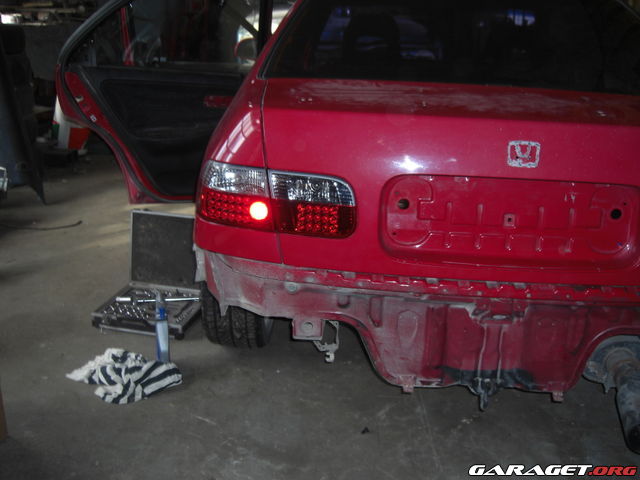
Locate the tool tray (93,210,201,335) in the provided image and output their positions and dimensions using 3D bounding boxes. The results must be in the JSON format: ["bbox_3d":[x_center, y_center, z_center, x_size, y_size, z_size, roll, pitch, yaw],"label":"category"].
[{"bbox_3d":[-0.667,0.128,2.848,0.375,0.375,0.360,6,18,11],"label":"tool tray"}]

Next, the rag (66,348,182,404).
[{"bbox_3d":[-0.649,0.450,2.362,0.365,0.060,0.250,3,17,0],"label":"rag"}]

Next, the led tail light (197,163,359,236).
[{"bbox_3d":[-0.112,-0.111,1.803,0.430,0.165,0.150,5,18,9],"label":"led tail light"}]

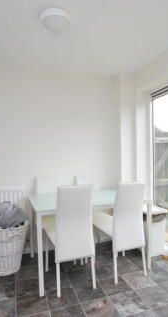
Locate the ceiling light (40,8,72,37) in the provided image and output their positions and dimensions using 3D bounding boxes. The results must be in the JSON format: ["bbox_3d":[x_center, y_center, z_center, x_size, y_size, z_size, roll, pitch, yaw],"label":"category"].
[{"bbox_3d":[-0.240,-1.096,1.630,0.270,0.080,0.270,-1,0,0],"label":"ceiling light"}]

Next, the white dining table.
[{"bbox_3d":[0.040,0.816,2.255,1.180,0.740,0.750,-1,0,-19],"label":"white dining table"}]

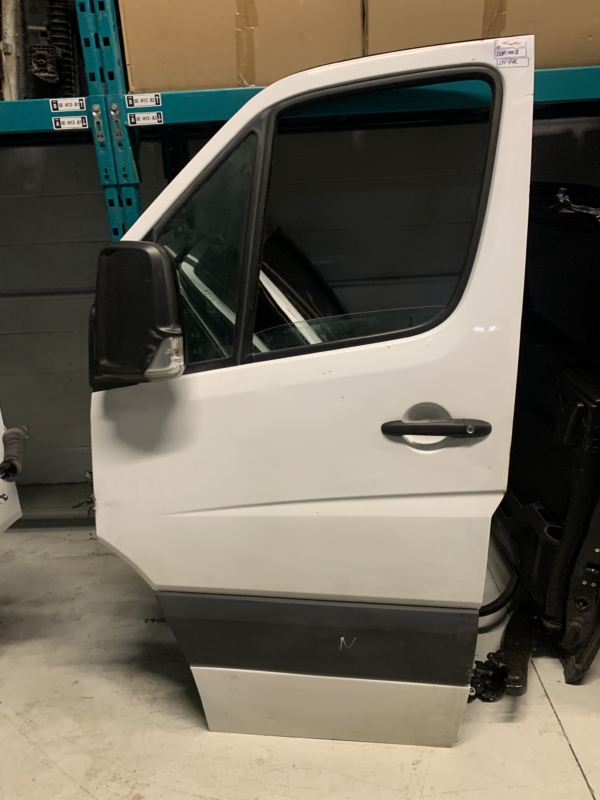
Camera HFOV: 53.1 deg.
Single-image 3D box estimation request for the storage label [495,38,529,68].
[{"bbox_3d":[0.415,-0.679,1.178,0.062,0.054,0.002,0,10,8],"label":"storage label"}]

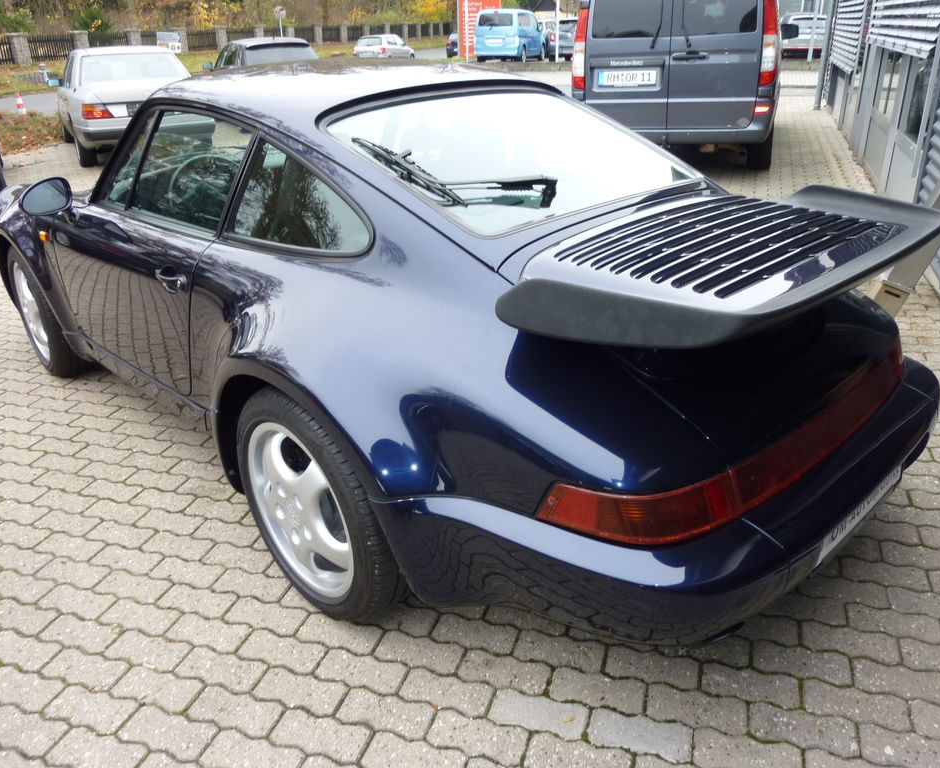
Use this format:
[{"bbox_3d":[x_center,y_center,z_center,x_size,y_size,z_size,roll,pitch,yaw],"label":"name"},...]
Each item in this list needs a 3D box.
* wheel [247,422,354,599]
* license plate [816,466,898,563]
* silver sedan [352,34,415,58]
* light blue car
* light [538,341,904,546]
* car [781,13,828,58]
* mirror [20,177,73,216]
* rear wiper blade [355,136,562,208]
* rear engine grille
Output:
[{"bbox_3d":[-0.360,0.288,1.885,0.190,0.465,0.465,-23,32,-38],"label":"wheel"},{"bbox_3d":[0.875,0.252,1.666,0.510,0.110,0.015,-23,37,-38],"label":"license plate"},{"bbox_3d":[-4.130,-16.300,36.200,1.670,1.450,4.000,5,26,15],"label":"silver sedan"},{"bbox_3d":[1.700,-14.150,30.100,1.700,1.860,4.400,6,26,18],"label":"light blue car"},{"bbox_3d":[0.738,0.036,1.718,1.460,0.150,0.270,-23,32,-38],"label":"light"},{"bbox_3d":[13.400,-14.100,30.100,1.800,1.520,4.500,3,25,12],"label":"car"},{"bbox_3d":[-1.480,-0.647,2.568,0.172,0.122,0.110,-23,32,-38],"label":"mirror"},{"bbox_3d":[-0.034,-0.553,1.854,0.330,0.070,0.390,-23,53,-38],"label":"rear wiper blade"},{"bbox_3d":[0.598,-0.337,1.703,0.780,0.060,0.440,-23,32,-38],"label":"rear engine grille"}]

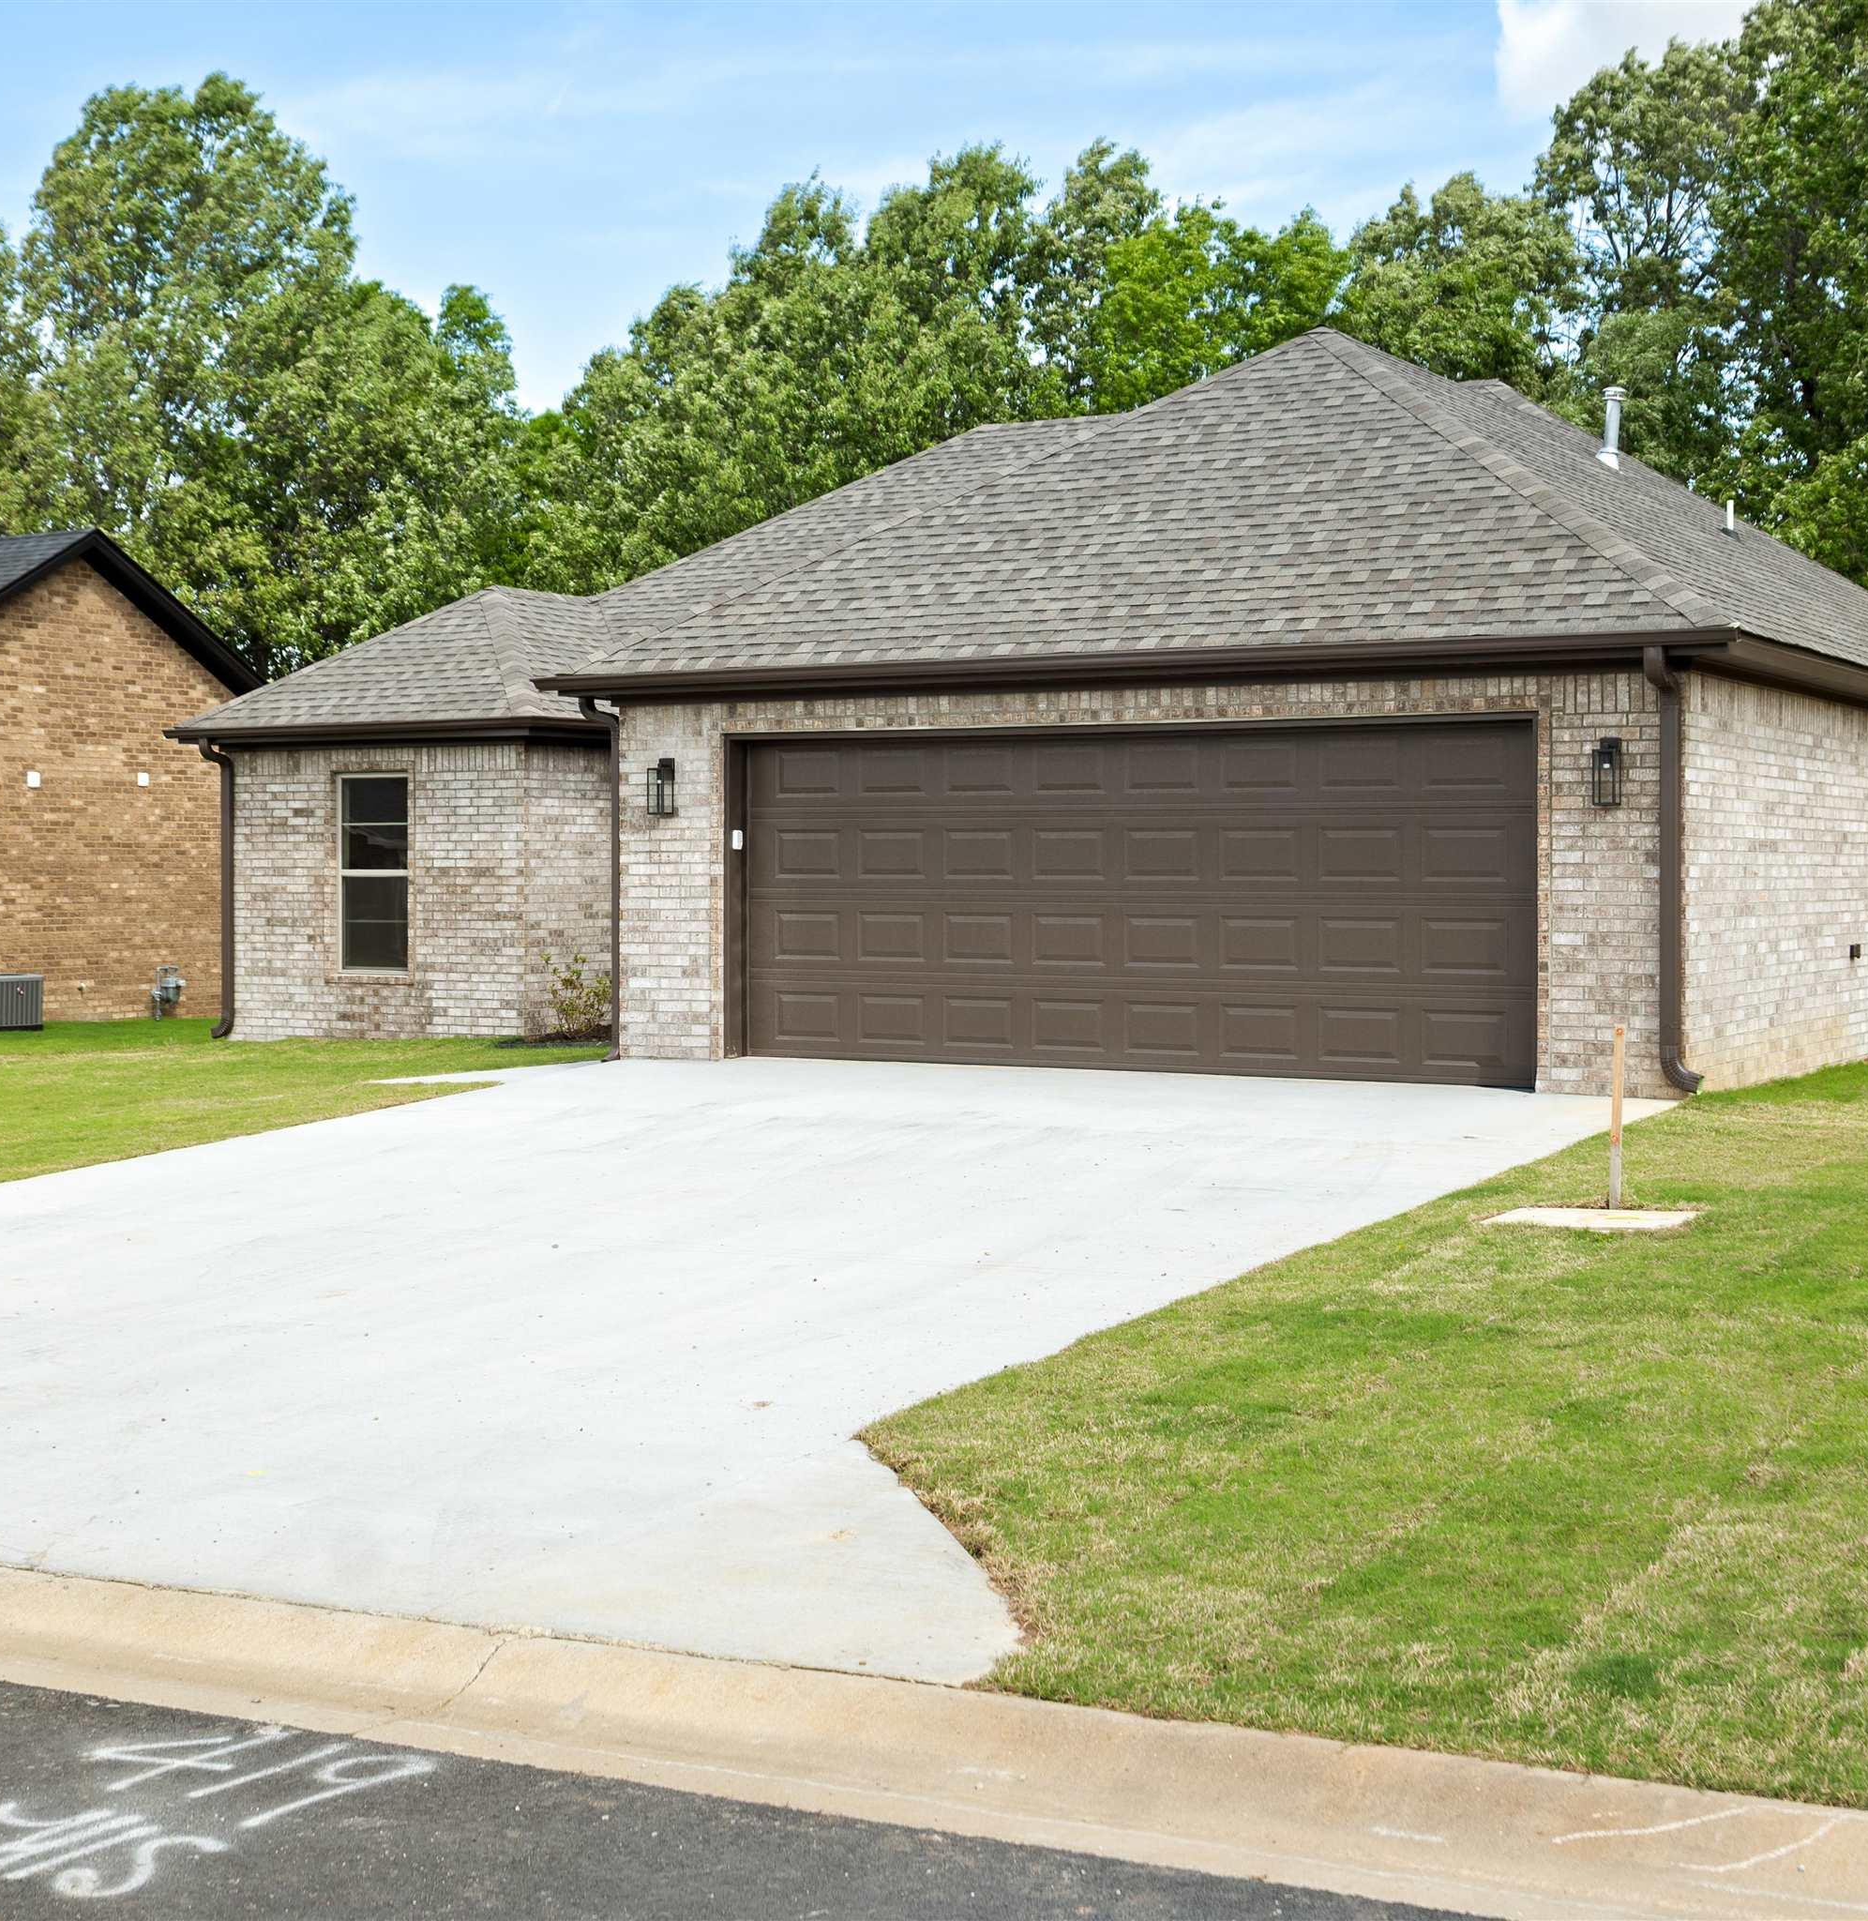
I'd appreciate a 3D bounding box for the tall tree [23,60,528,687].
[{"bbox_3d":[-13.550,-9.049,57.295,10.030,18.110,9.730,0,2,-13],"label":"tall tree"}]

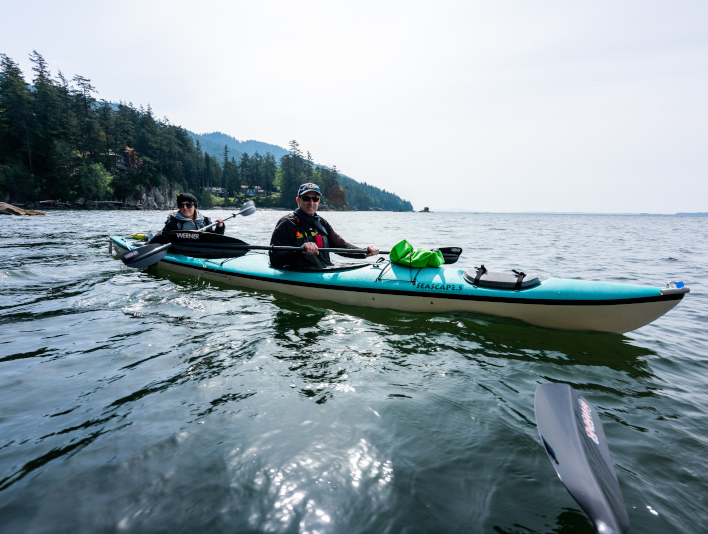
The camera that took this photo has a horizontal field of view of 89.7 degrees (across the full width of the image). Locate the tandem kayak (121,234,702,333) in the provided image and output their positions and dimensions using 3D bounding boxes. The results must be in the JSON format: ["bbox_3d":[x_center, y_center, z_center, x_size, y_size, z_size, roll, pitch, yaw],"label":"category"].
[{"bbox_3d":[-0.725,0.042,3.281,5.710,0.430,0.730,5,10,30],"label":"tandem kayak"}]

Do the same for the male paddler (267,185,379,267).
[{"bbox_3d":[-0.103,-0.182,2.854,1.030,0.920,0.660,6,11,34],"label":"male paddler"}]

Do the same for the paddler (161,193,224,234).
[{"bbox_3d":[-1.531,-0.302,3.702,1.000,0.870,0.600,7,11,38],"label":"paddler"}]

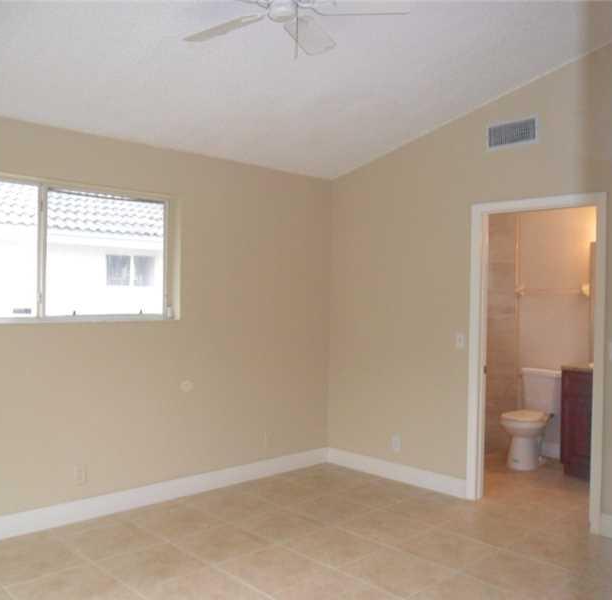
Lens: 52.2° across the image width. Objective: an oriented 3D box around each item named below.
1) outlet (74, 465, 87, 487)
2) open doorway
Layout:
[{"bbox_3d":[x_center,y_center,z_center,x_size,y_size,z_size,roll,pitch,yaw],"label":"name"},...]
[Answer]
[{"bbox_3d":[-1.422,1.105,3.945,0.075,0.118,0.012,1,1,-43],"label":"outlet"},{"bbox_3d":[1.536,0.389,4.191,0.915,2.110,0.130,1,1,44],"label":"open doorway"}]

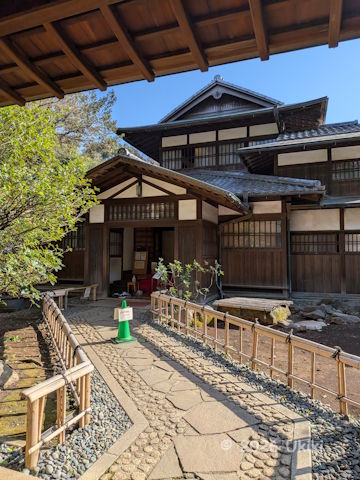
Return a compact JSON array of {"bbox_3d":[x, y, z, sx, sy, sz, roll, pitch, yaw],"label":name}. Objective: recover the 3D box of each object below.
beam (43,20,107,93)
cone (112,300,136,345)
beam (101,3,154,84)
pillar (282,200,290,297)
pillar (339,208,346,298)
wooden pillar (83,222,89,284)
[{"bbox_3d":[-0.532,-0.963,1.751,0.042,0.052,0.451,-1,-16,20],"label":"beam"},{"bbox_3d":[-0.972,1.407,5.814,0.360,0.700,0.360,0,-2,0],"label":"cone"},{"bbox_3d":[-0.241,-0.969,1.646,0.042,0.052,0.468,-1,-16,20],"label":"beam"},{"bbox_3d":[3.030,0.253,9.614,0.125,2.784,0.125,-1,-2,21],"label":"pillar"},{"bbox_3d":[4.635,0.323,9.505,0.120,2.440,0.120,-1,-2,21],"label":"pillar"},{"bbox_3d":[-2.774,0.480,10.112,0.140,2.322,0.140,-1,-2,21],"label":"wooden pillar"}]

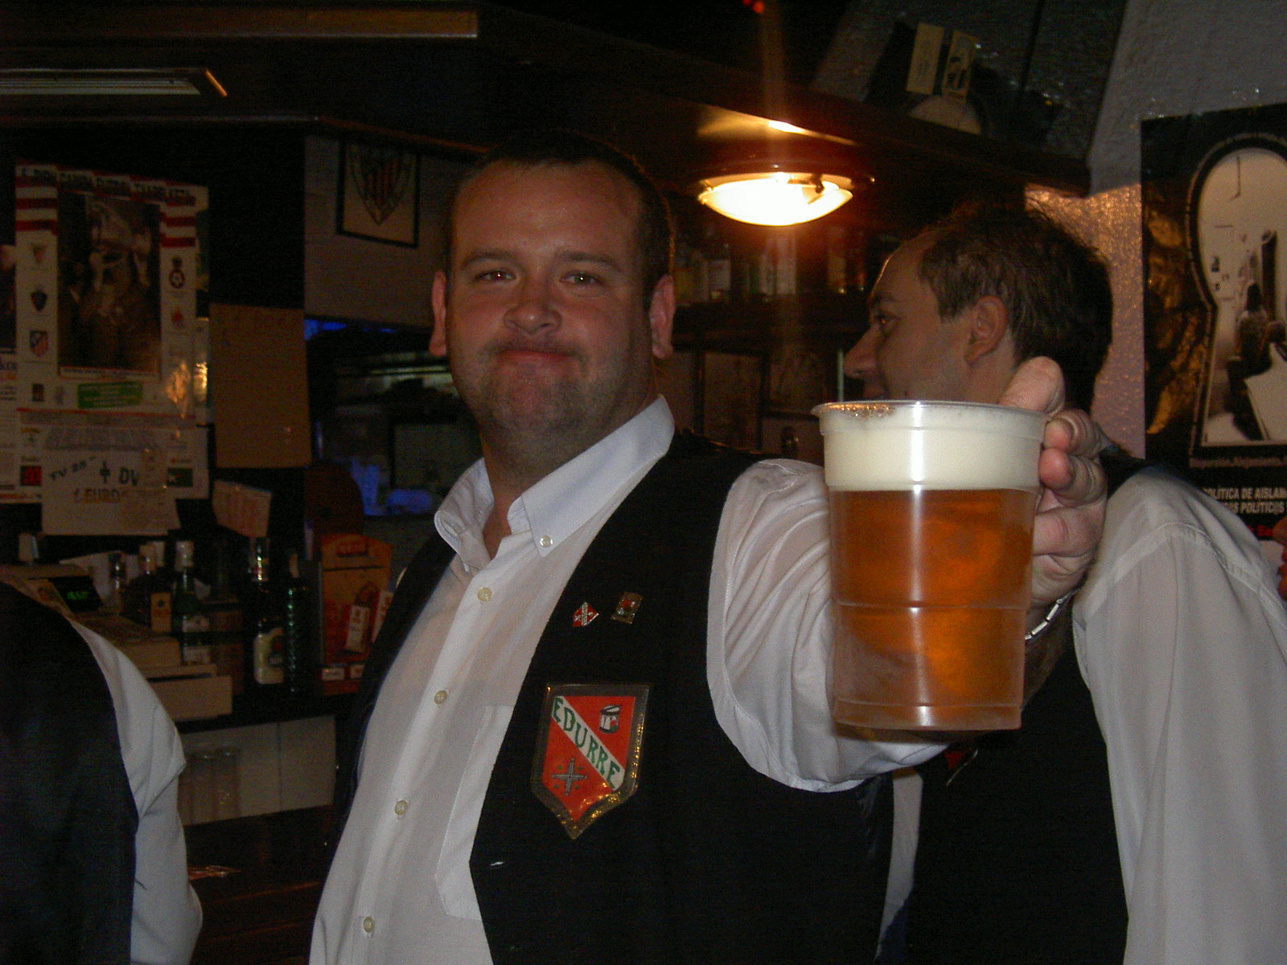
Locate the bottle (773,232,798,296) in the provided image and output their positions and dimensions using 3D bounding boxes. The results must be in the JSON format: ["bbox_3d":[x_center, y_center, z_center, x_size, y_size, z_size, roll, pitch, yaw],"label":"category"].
[{"bbox_3d":[0.492,-0.771,7.100,0.085,0.255,0.085,-1,1,-5],"label":"bottle"}]

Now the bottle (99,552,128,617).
[{"bbox_3d":[-1.028,0.273,3.980,0.070,0.278,0.070,0,1,40],"label":"bottle"}]

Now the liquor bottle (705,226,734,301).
[{"bbox_3d":[0.264,-0.772,7.200,0.090,0.273,0.090,-1,1,-5],"label":"liquor bottle"}]

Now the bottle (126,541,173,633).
[{"bbox_3d":[-0.938,0.260,3.880,0.088,0.290,0.088,0,1,40],"label":"bottle"}]

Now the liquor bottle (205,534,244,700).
[{"bbox_3d":[-0.805,0.254,3.930,0.078,0.309,0.078,-1,1,0],"label":"liquor bottle"}]

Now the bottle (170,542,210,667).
[{"bbox_3d":[-0.843,0.257,3.820,0.074,0.302,0.074,0,1,40],"label":"bottle"}]

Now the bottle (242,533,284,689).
[{"bbox_3d":[-0.739,0.257,3.980,0.082,0.301,0.082,-1,1,0],"label":"bottle"}]

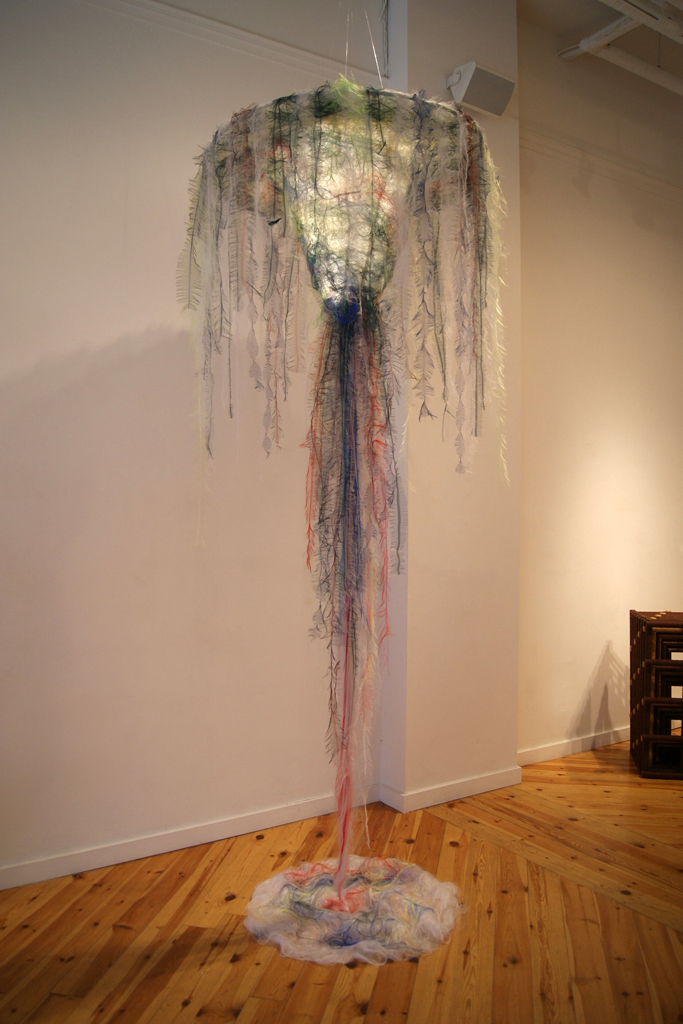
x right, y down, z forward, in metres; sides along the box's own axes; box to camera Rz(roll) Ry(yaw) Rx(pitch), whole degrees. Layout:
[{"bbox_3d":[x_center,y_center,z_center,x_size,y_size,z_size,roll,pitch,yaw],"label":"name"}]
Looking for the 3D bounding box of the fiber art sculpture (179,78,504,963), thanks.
[{"bbox_3d":[0.010,0.070,3.030,1.250,2.970,1.220,0,0,0],"label":"fiber art sculpture"}]

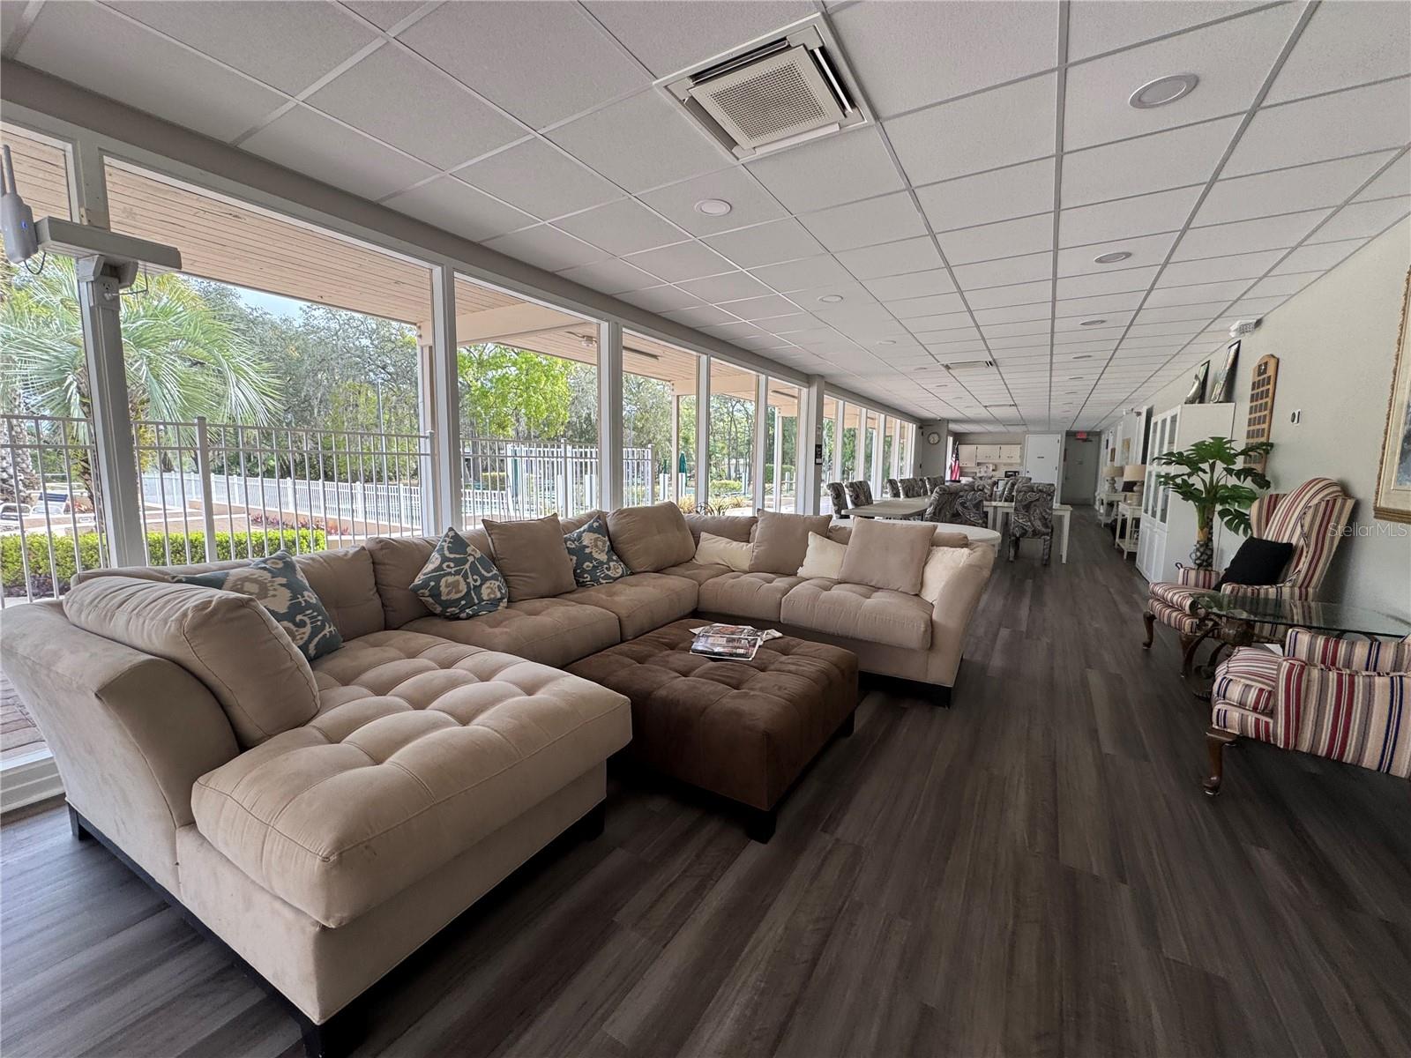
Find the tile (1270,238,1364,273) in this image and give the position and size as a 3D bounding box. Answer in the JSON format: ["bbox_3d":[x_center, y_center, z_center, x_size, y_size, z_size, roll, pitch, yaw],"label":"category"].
[{"bbox_3d":[3.821,-1.715,3.593,0.310,0.020,0.595,4,7,31],"label":"tile"}]

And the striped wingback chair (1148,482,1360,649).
[{"bbox_3d":[3.305,0.279,3.534,0.760,1.190,0.710,3,7,19],"label":"striped wingback chair"}]

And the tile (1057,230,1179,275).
[{"bbox_3d":[2.560,-1.713,3.584,0.603,0.024,0.606,4,7,31],"label":"tile"}]

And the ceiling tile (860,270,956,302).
[{"bbox_3d":[1.519,-1.788,4.202,0.603,0.024,0.606,4,7,31],"label":"ceiling tile"}]

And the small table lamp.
[{"bbox_3d":[6.516,-0.666,8.558,0.420,0.595,0.420,5,7,30],"label":"small table lamp"}]

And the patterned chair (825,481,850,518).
[{"bbox_3d":[1.930,-0.033,7.402,0.630,1.070,0.470,4,7,29],"label":"patterned chair"}]

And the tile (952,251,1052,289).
[{"bbox_3d":[2.056,-1.767,3.925,0.595,0.020,0.595,4,7,31],"label":"tile"}]

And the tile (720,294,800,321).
[{"bbox_3d":[0.486,-1.883,4.859,0.595,0.020,0.595,4,7,31],"label":"tile"}]

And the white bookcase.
[{"bbox_3d":[5.378,-0.358,6.498,0.415,1.916,1.800,5,7,30],"label":"white bookcase"}]

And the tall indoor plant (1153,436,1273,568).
[{"bbox_3d":[3.975,0.049,4.548,0.710,1.540,0.700,4,7,31],"label":"tall indoor plant"}]

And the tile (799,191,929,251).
[{"bbox_3d":[0.887,-1.690,3.166,0.601,0.025,0.600,5,7,30],"label":"tile"}]

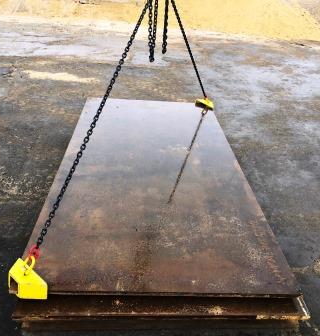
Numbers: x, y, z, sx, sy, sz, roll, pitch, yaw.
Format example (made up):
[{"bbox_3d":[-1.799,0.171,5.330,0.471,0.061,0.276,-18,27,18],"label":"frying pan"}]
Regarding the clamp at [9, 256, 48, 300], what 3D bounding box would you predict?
[{"bbox_3d":[-0.684,0.571,1.875,0.255,0.155,0.130,27,37,35],"label":"clamp"}]

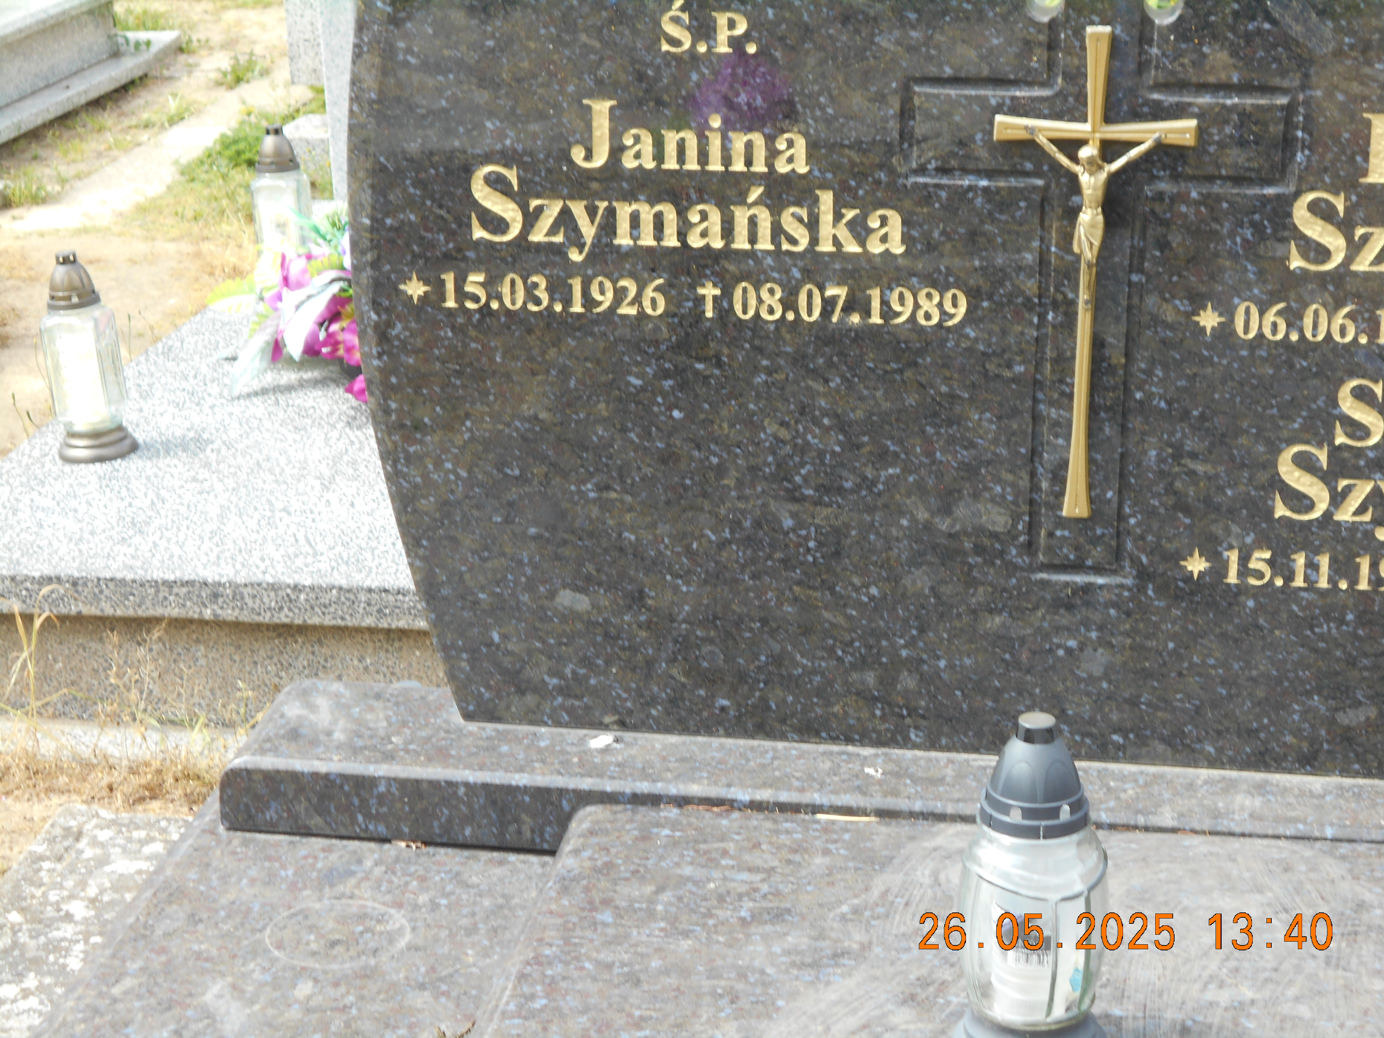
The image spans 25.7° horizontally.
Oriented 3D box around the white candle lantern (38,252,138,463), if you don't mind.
[{"bbox_3d":[-0.841,-0.229,4.200,0.110,0.285,0.110,-2,20,11],"label":"white candle lantern"}]

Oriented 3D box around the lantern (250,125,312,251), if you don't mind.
[{"bbox_3d":[-0.686,-0.516,5.080,0.110,0.285,0.110,2,20,9],"label":"lantern"}]

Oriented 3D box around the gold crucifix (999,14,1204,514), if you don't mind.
[{"bbox_3d":[0.312,-0.189,2.395,0.157,0.400,0.035,3,20,9],"label":"gold crucifix"}]

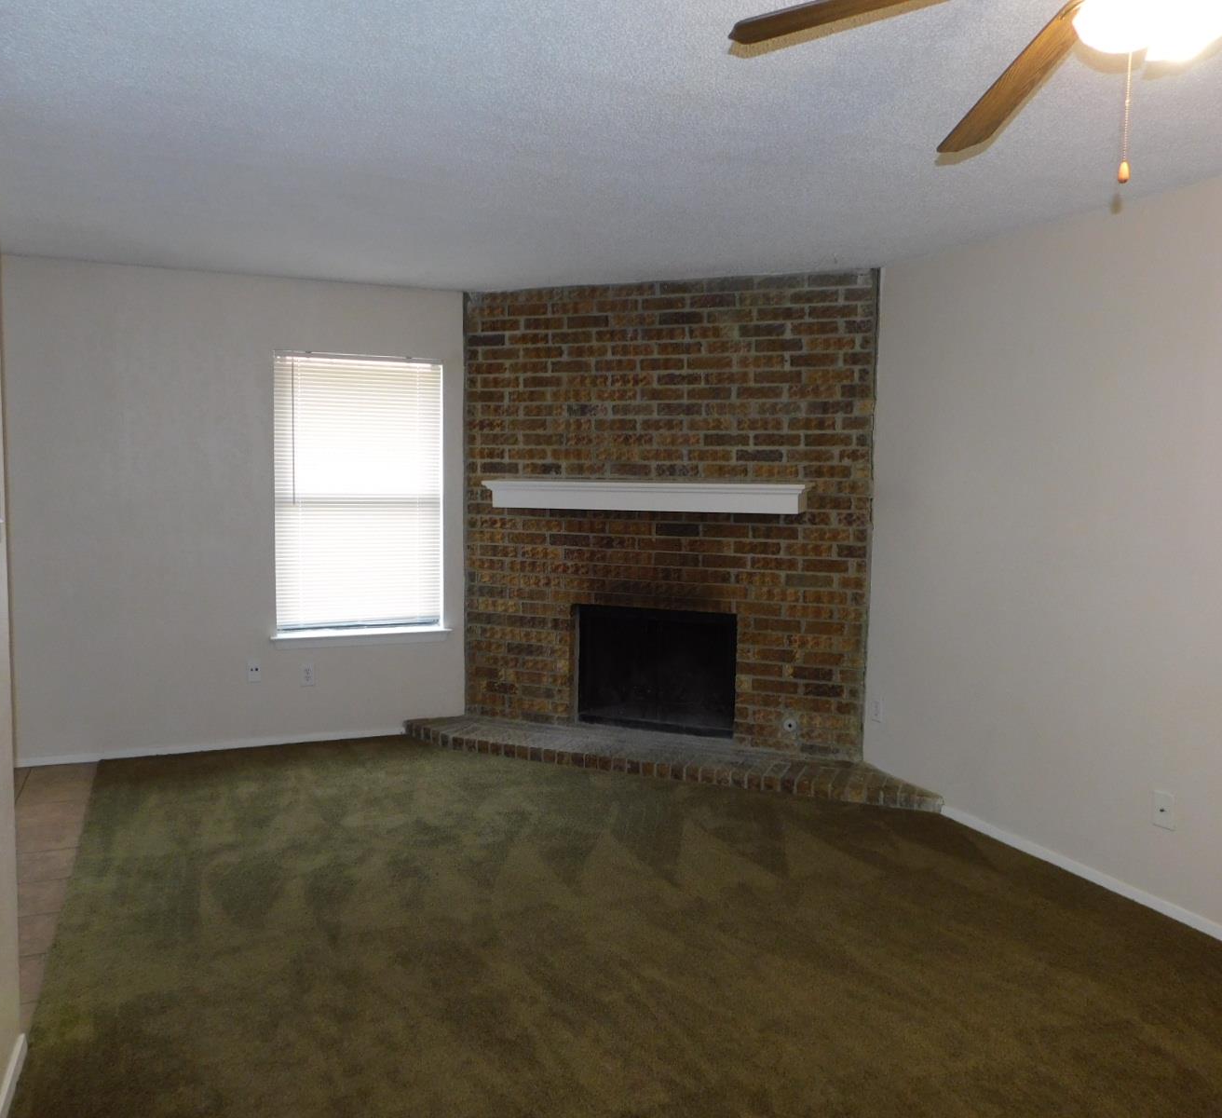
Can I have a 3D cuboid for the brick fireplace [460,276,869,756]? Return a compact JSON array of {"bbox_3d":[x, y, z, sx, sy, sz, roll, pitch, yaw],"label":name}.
[{"bbox_3d":[0.253,-0.244,5.259,2.212,2.362,0.300,3,5,20],"label":"brick fireplace"}]

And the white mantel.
[{"bbox_3d":[0.161,-0.318,5.020,1.680,0.143,0.270,3,5,20],"label":"white mantel"}]

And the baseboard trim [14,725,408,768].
[{"bbox_3d":[-2.012,0.962,5.151,1.890,0.066,0.016,-2,6,-24],"label":"baseboard trim"}]

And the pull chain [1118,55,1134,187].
[{"bbox_3d":[0.819,-0.702,1.570,0.018,0.212,0.018,1,5,0],"label":"pull chain"}]

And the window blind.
[{"bbox_3d":[-1.355,-0.357,5.380,0.888,1.460,0.050,-2,6,-24],"label":"window blind"}]

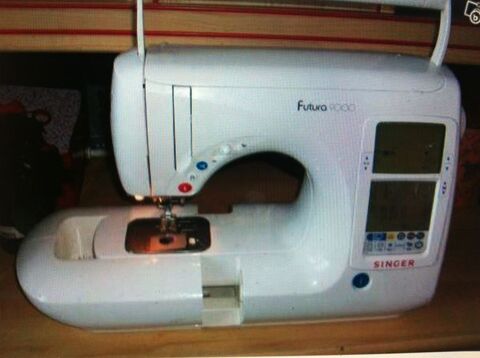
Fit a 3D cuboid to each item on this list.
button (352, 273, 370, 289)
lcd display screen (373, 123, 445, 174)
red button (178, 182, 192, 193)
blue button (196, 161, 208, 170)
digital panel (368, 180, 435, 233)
[{"bbox_3d":[0.140,0.118,0.563,0.021,0.018,0.005,-1,15,-9],"label":"button"},{"bbox_3d":[0.189,-0.035,0.543,0.083,0.058,0.005,-1,15,-9],"label":"lcd display screen"},{"bbox_3d":[-0.060,0.009,0.531,0.015,0.012,0.004,-1,19,-8],"label":"red button"},{"bbox_3d":[-0.041,-0.015,0.526,0.013,0.010,0.004,-1,19,-8],"label":"blue button"},{"bbox_3d":[0.185,0.031,0.556,0.080,0.057,0.005,-1,15,-9],"label":"digital panel"}]

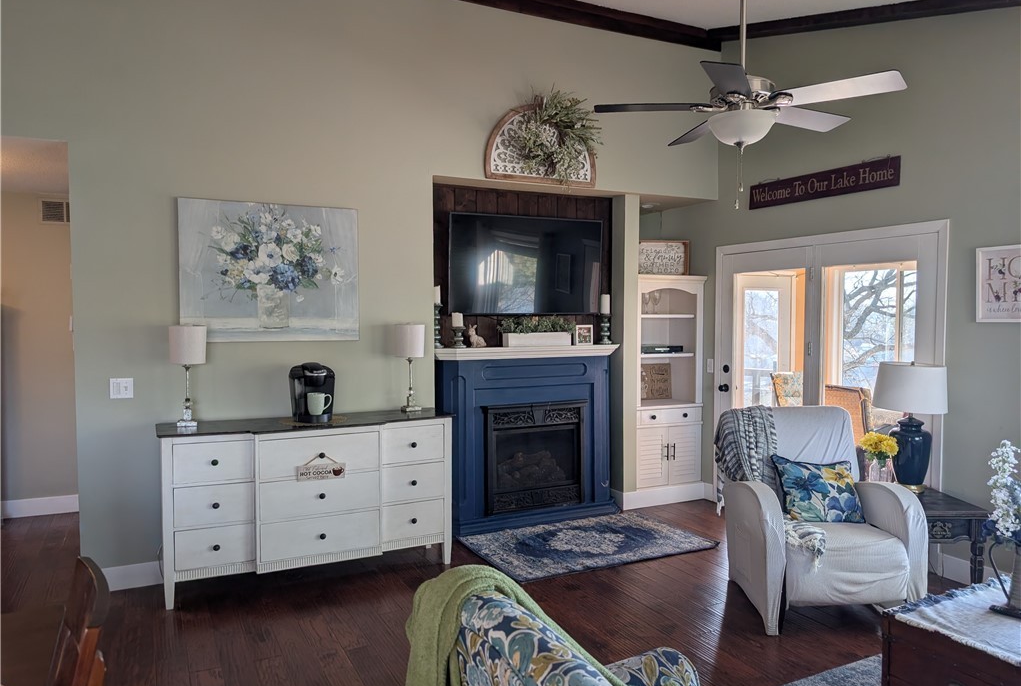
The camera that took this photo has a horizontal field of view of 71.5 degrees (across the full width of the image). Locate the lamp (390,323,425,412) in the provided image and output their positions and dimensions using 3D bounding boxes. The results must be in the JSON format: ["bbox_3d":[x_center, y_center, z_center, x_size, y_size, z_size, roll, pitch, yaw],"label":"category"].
[{"bbox_3d":[-0.646,0.162,4.598,0.194,0.570,0.194,-1,3,-25],"label":"lamp"}]

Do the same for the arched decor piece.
[{"bbox_3d":[0.251,-1.427,4.998,0.920,0.585,0.120,-1,3,-25],"label":"arched decor piece"}]

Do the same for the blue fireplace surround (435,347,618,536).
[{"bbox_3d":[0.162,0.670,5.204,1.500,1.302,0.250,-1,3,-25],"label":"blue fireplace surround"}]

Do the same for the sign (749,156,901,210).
[{"bbox_3d":[2.085,-1.068,4.815,0.022,0.180,1.226,-1,3,-25],"label":"sign"}]

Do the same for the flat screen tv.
[{"bbox_3d":[0.126,-0.563,5.199,1.245,0.705,0.065,-1,3,-25],"label":"flat screen tv"}]

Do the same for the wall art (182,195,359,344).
[{"bbox_3d":[-1.438,-0.425,4.316,1.045,0.833,0.035,-1,3,-25],"label":"wall art"}]

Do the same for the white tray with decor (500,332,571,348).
[{"bbox_3d":[0.210,-0.030,5.385,0.530,0.105,0.120,-1,3,-25],"label":"white tray with decor"}]

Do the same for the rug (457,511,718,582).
[{"bbox_3d":[0.499,1.335,4.762,1.440,0.012,0.920,-1,3,-25],"label":"rug"}]

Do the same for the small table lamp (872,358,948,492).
[{"bbox_3d":[2.233,0.462,3.909,0.370,0.715,0.370,-1,3,-25],"label":"small table lamp"}]

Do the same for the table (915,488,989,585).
[{"bbox_3d":[2.178,1.110,3.890,0.510,0.530,0.540,0,3,-1],"label":"table"}]

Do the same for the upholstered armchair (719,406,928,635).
[{"bbox_3d":[1.600,0.886,3.784,0.750,0.990,0.820,0,3,-1],"label":"upholstered armchair"}]

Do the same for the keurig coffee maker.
[{"bbox_3d":[-1.162,0.288,4.170,0.250,0.335,0.320,-1,3,-25],"label":"keurig coffee maker"}]

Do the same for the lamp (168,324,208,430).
[{"bbox_3d":[-1.828,0.187,4.026,0.194,0.576,0.194,-1,3,-25],"label":"lamp"}]

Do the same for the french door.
[{"bbox_3d":[2.130,0.307,4.986,0.100,2.100,1.937,-1,3,-25],"label":"french door"}]

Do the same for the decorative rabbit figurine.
[{"bbox_3d":[-0.234,-0.045,4.984,0.115,0.150,0.070,-3,4,-42],"label":"decorative rabbit figurine"}]

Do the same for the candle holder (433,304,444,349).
[{"bbox_3d":[-0.531,-0.123,5.047,0.118,0.315,0.118,-1,3,-25],"label":"candle holder"}]

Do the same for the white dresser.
[{"bbox_3d":[-1.162,0.933,4.231,1.657,0.935,0.490,-1,3,-25],"label":"white dresser"}]

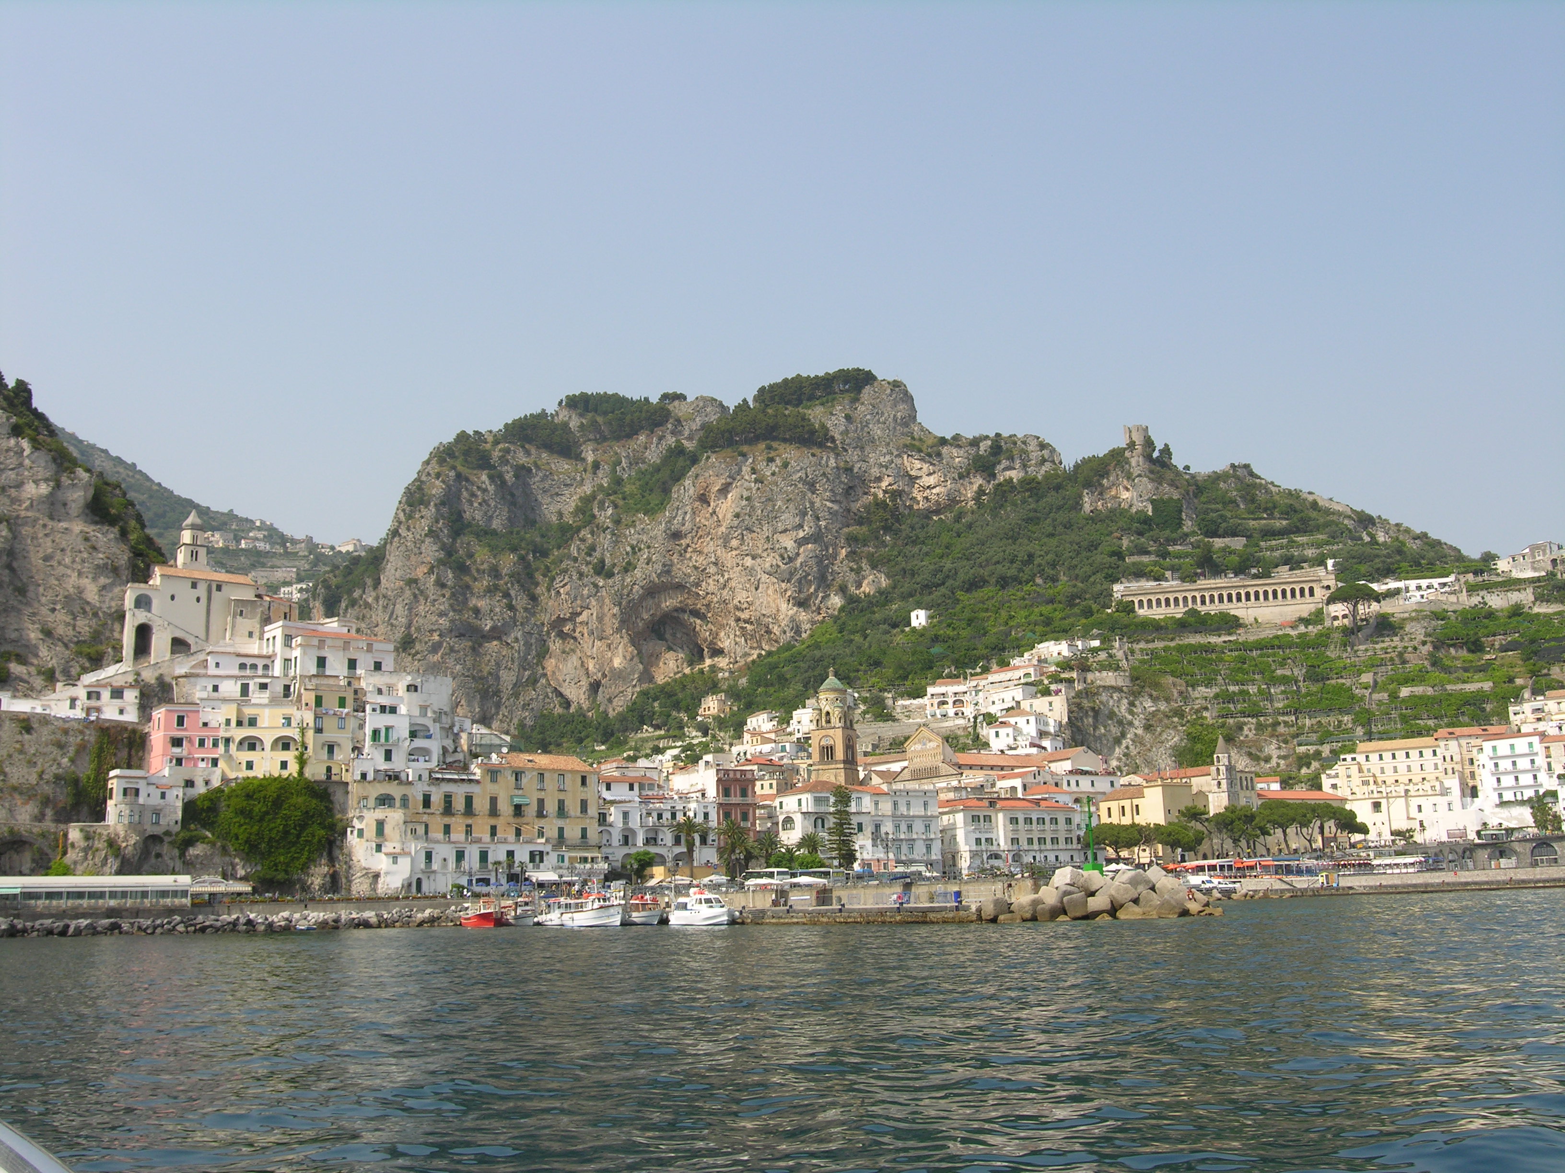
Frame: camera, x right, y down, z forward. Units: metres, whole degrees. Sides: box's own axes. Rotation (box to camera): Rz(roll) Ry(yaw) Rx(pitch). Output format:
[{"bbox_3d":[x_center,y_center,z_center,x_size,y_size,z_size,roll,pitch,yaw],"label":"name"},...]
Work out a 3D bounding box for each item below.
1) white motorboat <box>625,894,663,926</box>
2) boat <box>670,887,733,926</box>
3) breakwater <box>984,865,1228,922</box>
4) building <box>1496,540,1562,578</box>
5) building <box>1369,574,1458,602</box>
[{"bbox_3d":[-16.596,36.990,164.777,8.000,3.400,2.700,-12,-16,41],"label":"white motorboat"},{"bbox_3d":[-8.011,34.350,155.067,8.300,4.000,2.900,-12,-16,41],"label":"boat"},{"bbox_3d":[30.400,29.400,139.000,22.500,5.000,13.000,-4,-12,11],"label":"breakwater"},{"bbox_3d":[250.500,-9.000,485.000,21.000,10.000,12.000,-11,-15,37],"label":"building"},{"bbox_3d":[215.800,0.500,495.000,27.000,7.500,10.000,-5,-13,18],"label":"building"}]

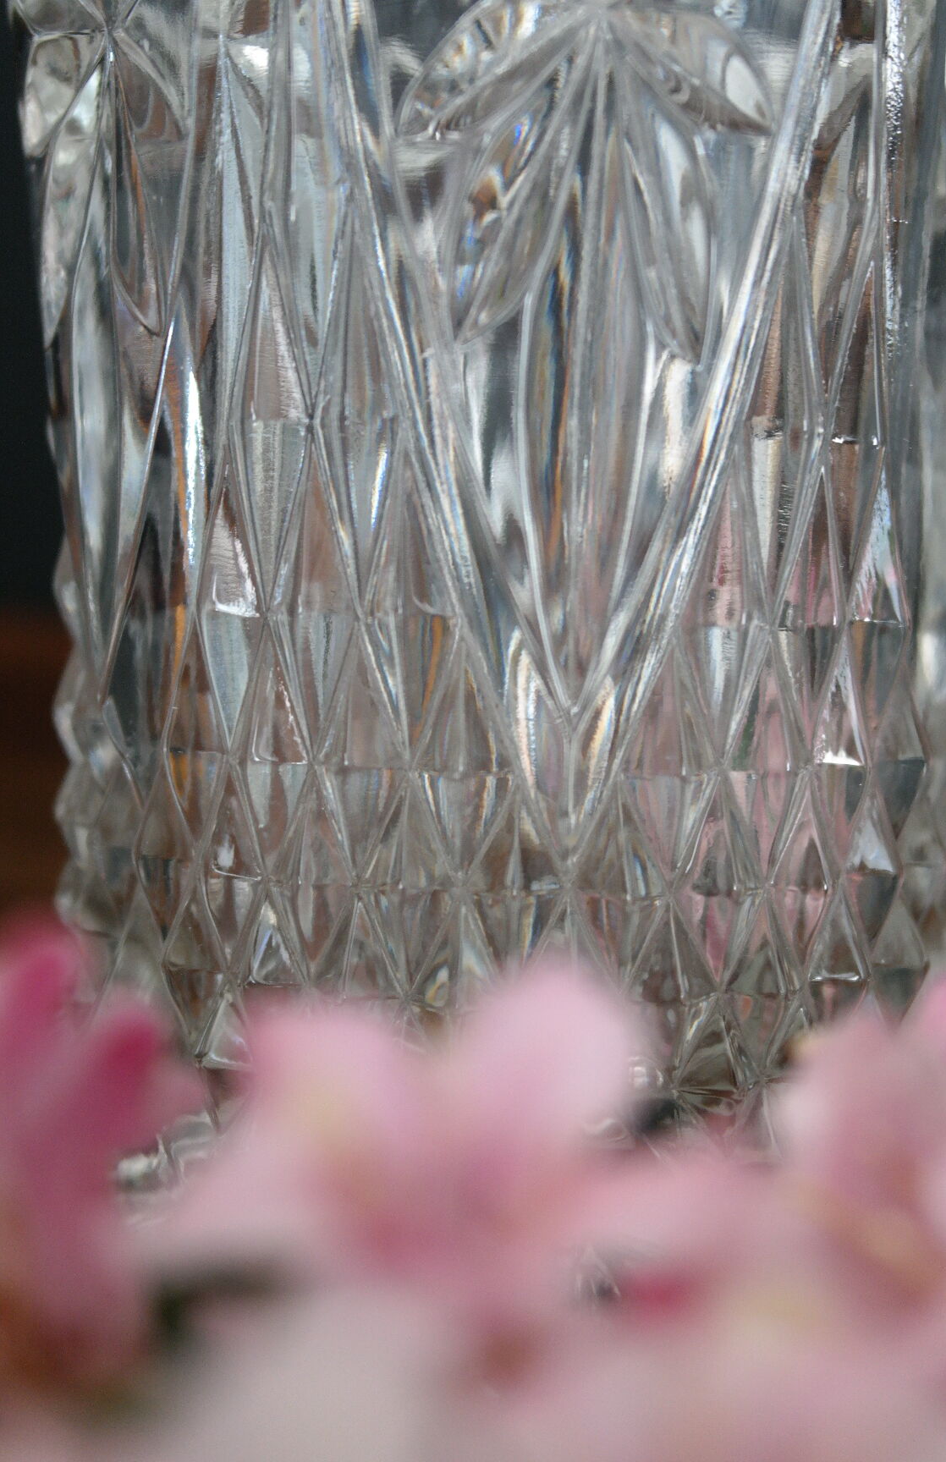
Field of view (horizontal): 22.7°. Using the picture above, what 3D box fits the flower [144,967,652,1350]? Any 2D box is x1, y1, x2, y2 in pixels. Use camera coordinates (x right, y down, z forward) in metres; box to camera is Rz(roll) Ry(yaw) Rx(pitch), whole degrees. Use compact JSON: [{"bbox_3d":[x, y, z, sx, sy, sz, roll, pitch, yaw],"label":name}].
[{"bbox_3d":[-0.007,0.039,0.215,0.044,0.036,0.030,2,-12,0],"label":"flower"}]

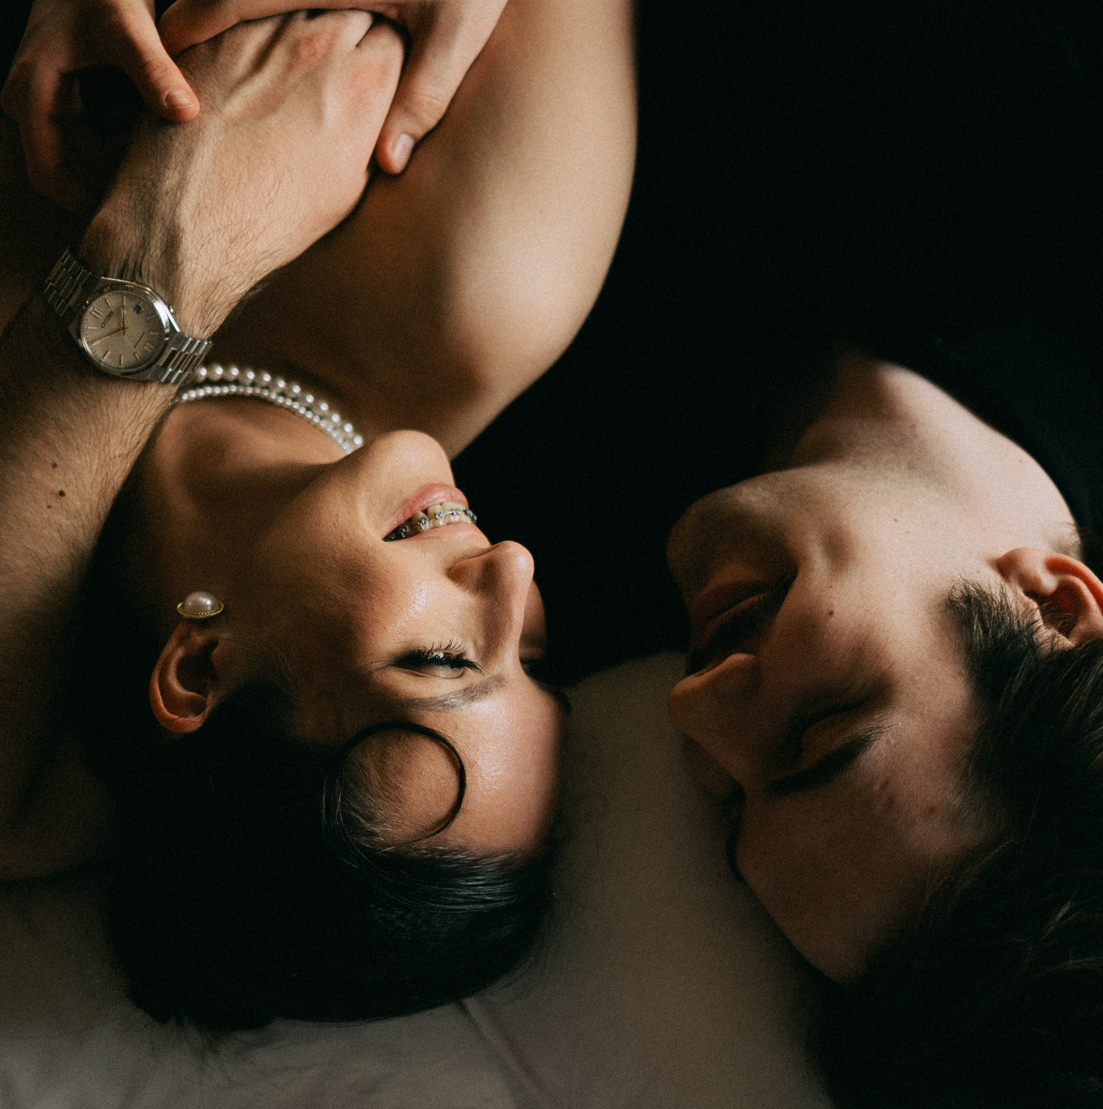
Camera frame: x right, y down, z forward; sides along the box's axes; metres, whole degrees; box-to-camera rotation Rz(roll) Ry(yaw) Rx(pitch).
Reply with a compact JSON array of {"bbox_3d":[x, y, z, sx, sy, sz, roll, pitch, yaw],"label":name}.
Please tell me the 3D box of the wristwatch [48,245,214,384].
[{"bbox_3d":[-0.173,-0.099,1.010,0.069,0.056,0.042,33,110,-14],"label":"wristwatch"}]

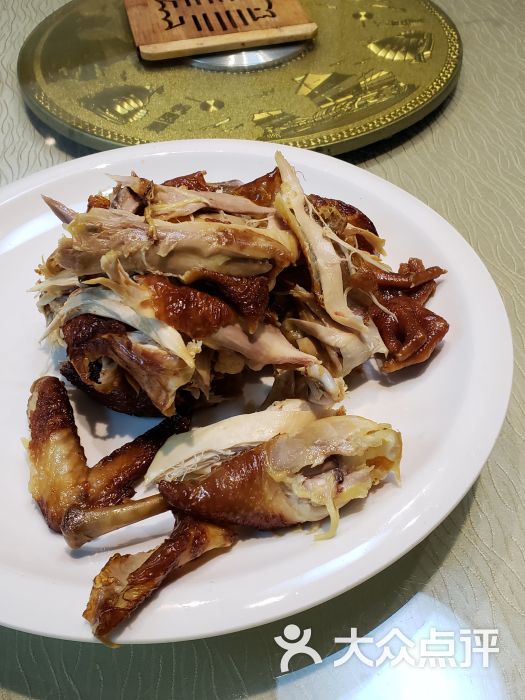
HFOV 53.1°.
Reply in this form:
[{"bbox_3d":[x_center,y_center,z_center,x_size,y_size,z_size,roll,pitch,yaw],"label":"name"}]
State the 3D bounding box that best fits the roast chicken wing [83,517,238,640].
[{"bbox_3d":[-0.040,0.083,0.208,0.067,0.034,0.031,-33,56,-23],"label":"roast chicken wing"}]

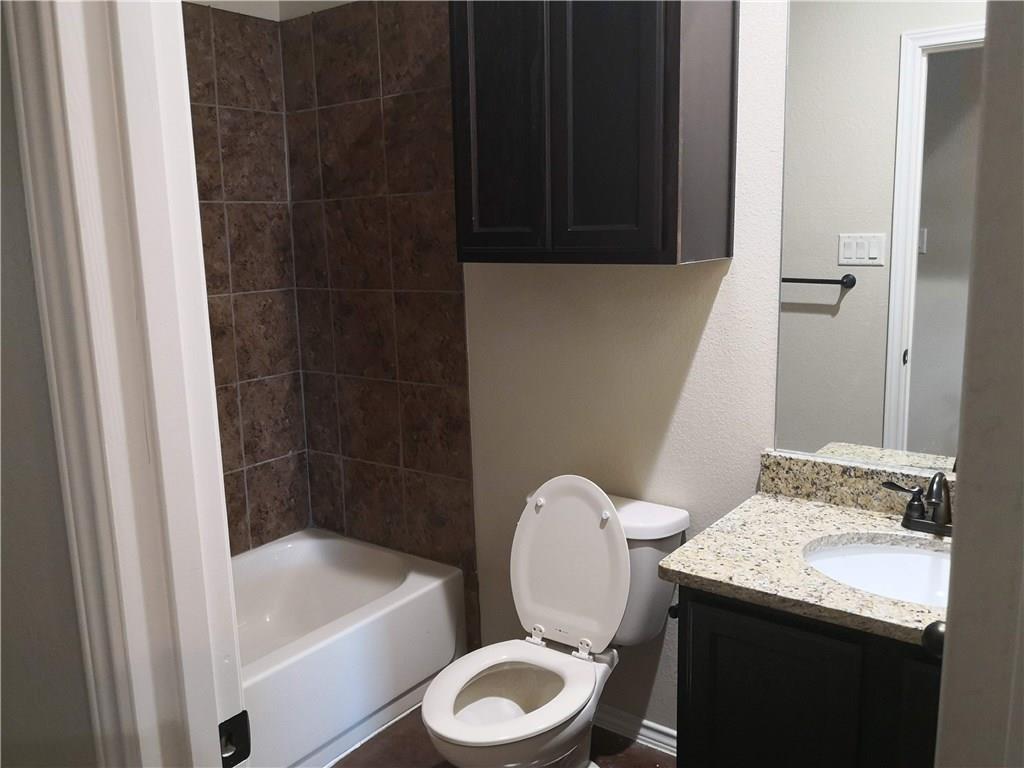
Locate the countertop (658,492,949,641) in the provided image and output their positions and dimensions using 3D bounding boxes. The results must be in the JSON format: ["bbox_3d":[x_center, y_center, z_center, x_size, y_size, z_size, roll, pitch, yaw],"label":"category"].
[{"bbox_3d":[0.779,0.361,1.534,0.835,0.028,0.560,6,12,35],"label":"countertop"}]

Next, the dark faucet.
[{"bbox_3d":[0.888,0.255,1.656,0.235,0.134,0.155,6,12,35],"label":"dark faucet"}]

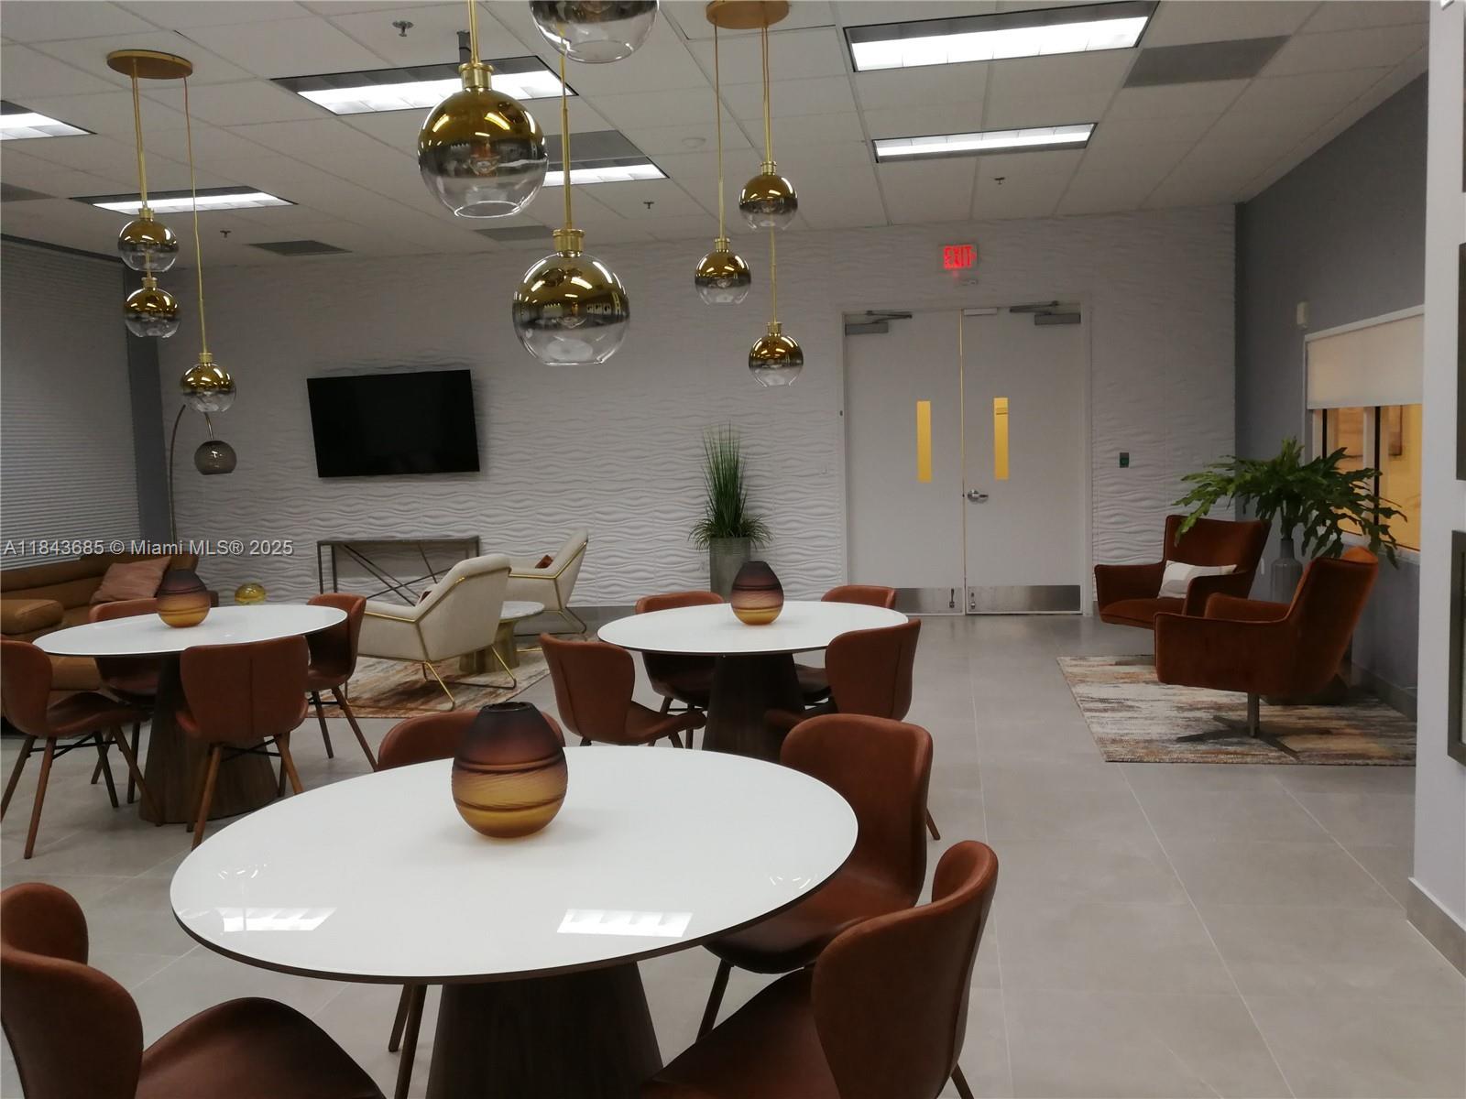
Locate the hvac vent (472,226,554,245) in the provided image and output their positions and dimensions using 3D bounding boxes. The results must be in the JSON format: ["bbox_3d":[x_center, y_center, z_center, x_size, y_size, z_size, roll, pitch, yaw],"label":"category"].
[{"bbox_3d":[-1.656,-2.457,8.886,0.590,0.030,0.590,-1,6,11],"label":"hvac vent"}]

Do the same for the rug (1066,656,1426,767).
[{"bbox_3d":[2.629,0.799,6.101,1.530,0.010,2.450,-1,5,11],"label":"rug"}]

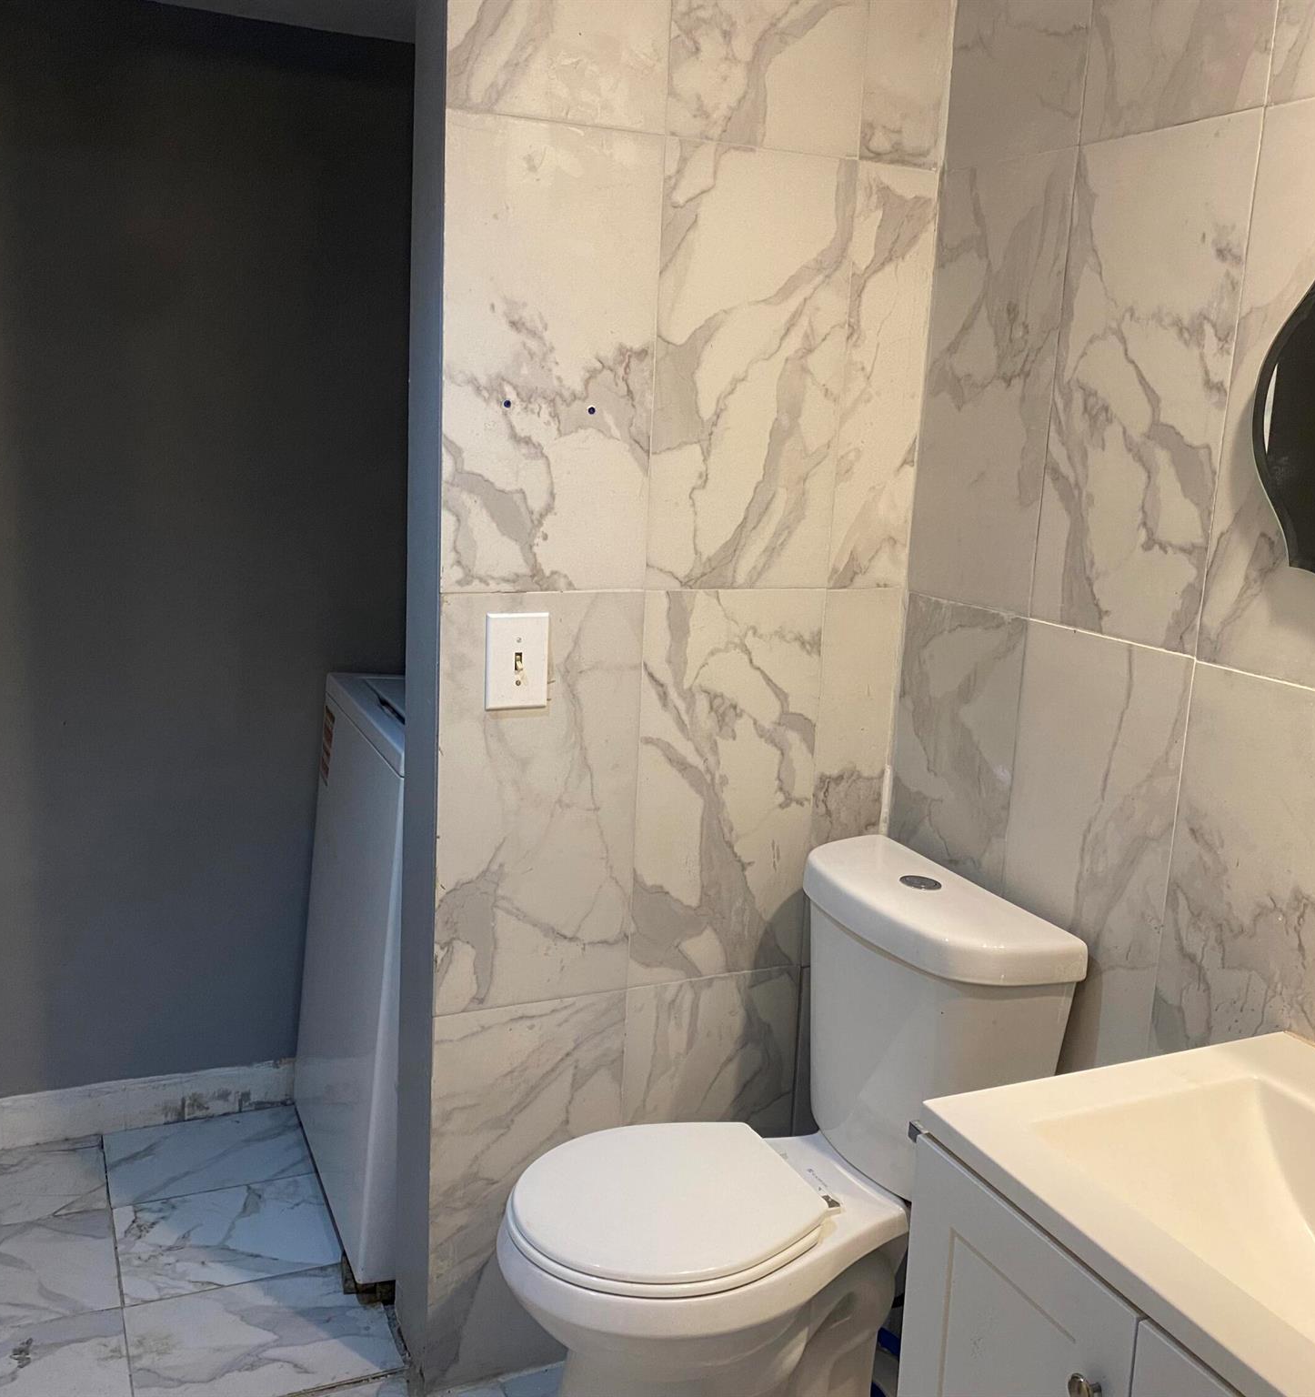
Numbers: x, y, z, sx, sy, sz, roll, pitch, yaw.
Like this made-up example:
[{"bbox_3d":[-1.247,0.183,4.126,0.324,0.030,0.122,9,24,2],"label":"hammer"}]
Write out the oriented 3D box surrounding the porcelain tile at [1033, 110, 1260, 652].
[{"bbox_3d":[0.590,-0.373,1.715,0.015,0.610,0.304,-3,13,-24],"label":"porcelain tile"}]

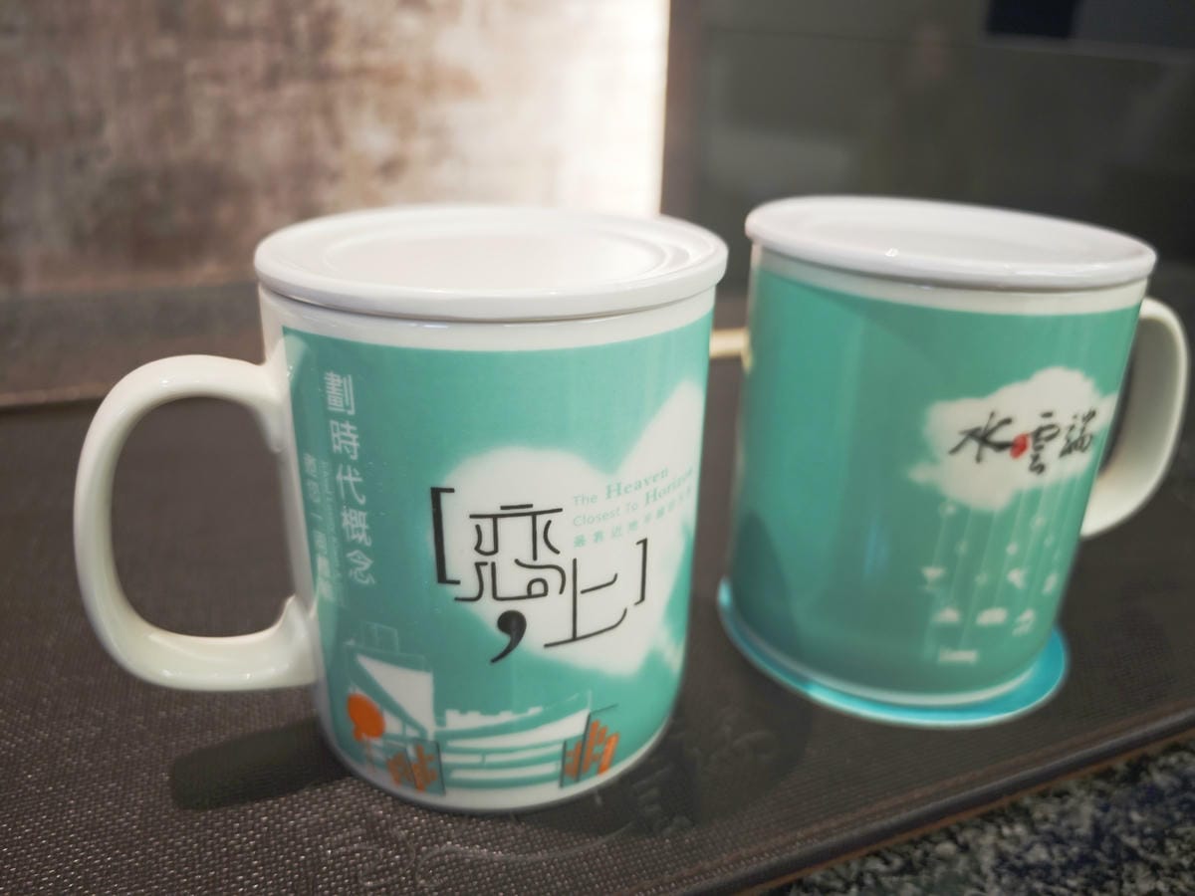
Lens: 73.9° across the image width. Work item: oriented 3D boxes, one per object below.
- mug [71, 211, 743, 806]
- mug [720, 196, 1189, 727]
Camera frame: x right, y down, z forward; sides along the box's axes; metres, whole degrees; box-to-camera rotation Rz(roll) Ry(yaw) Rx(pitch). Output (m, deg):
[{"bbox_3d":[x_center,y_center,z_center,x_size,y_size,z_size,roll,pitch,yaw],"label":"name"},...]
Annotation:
[{"bbox_3d":[-0.035,0.008,0.160,0.117,0.100,0.085,-7,25,-19],"label":"mug"},{"bbox_3d":[0.091,-0.005,0.199,0.118,0.101,0.086,-4,24,-12],"label":"mug"}]

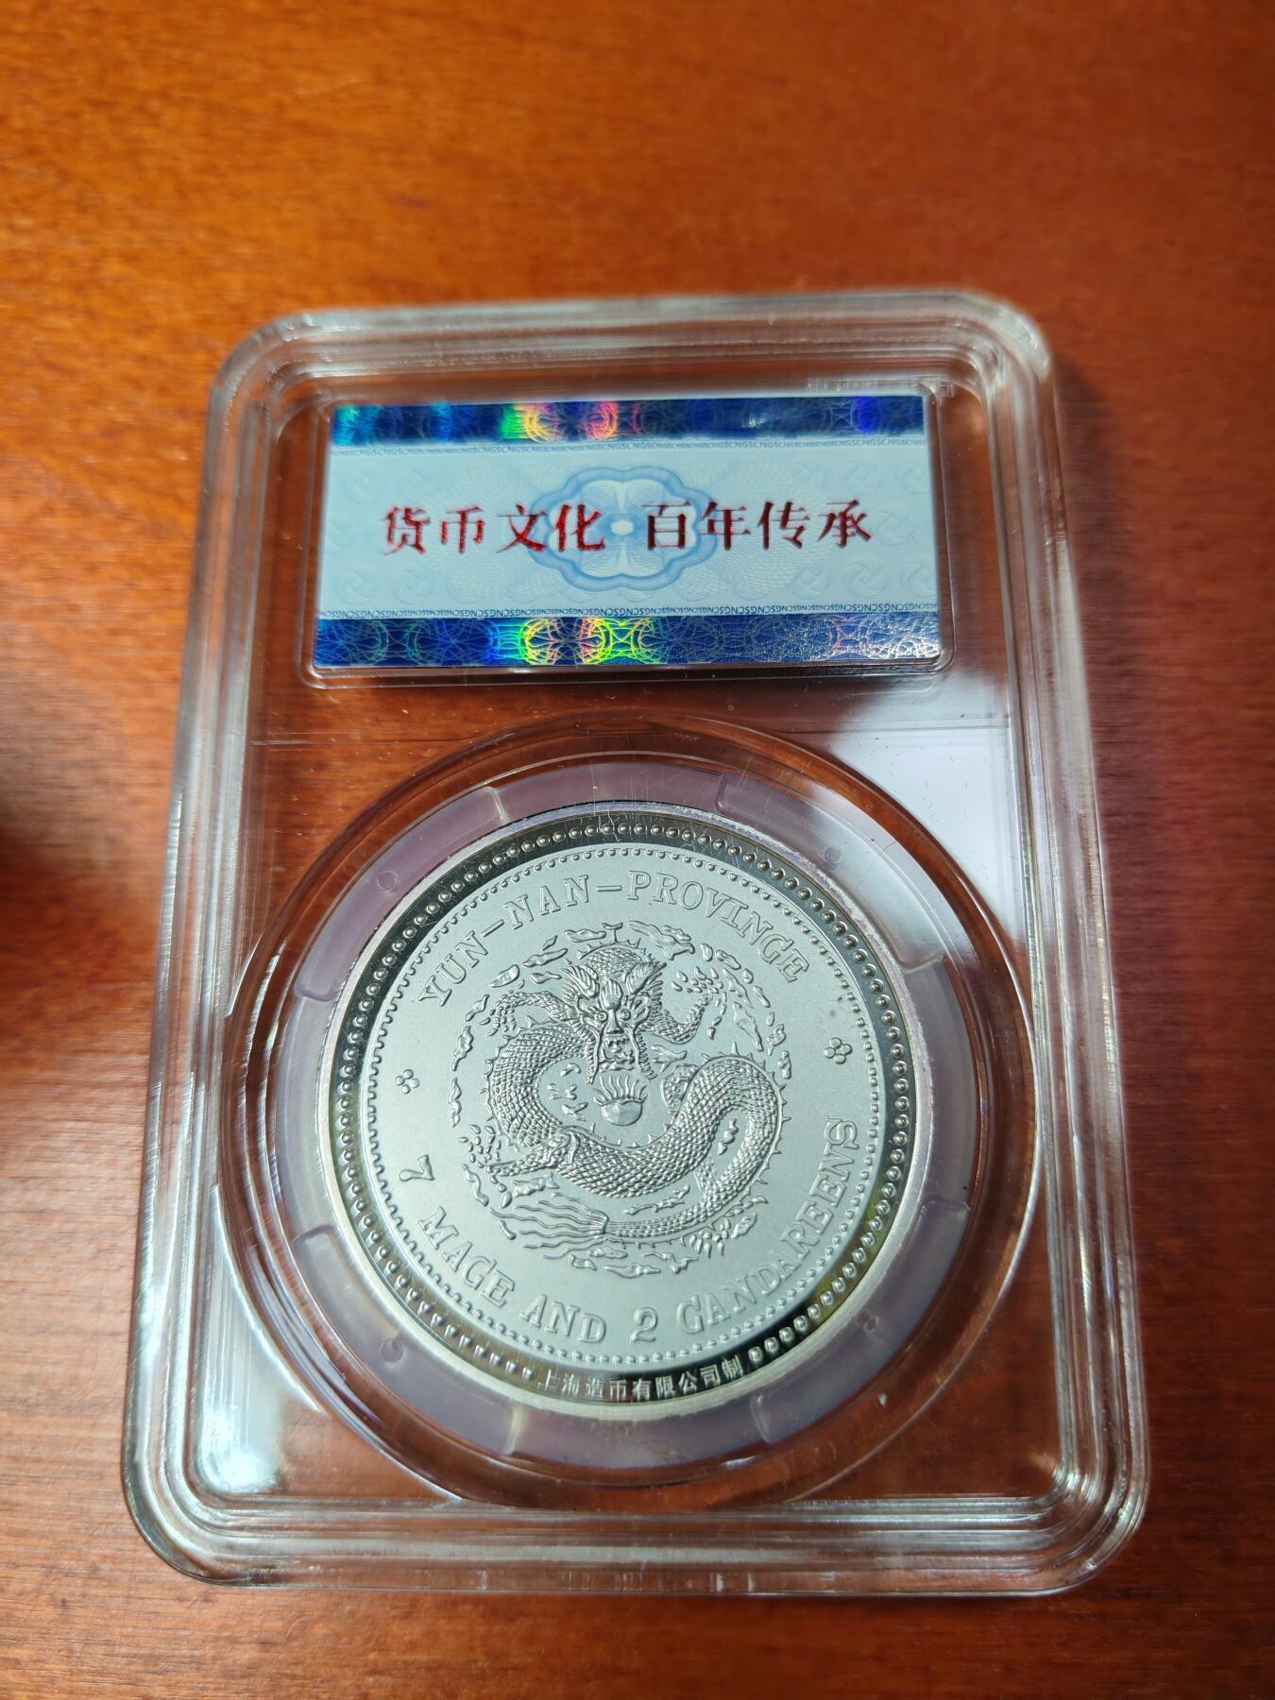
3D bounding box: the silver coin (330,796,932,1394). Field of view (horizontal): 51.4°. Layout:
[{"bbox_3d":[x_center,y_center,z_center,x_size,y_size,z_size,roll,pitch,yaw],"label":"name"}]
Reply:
[{"bbox_3d":[-0.001,0.016,0.087,0.039,0.003,0.039,-4,73,1],"label":"silver coin"}]

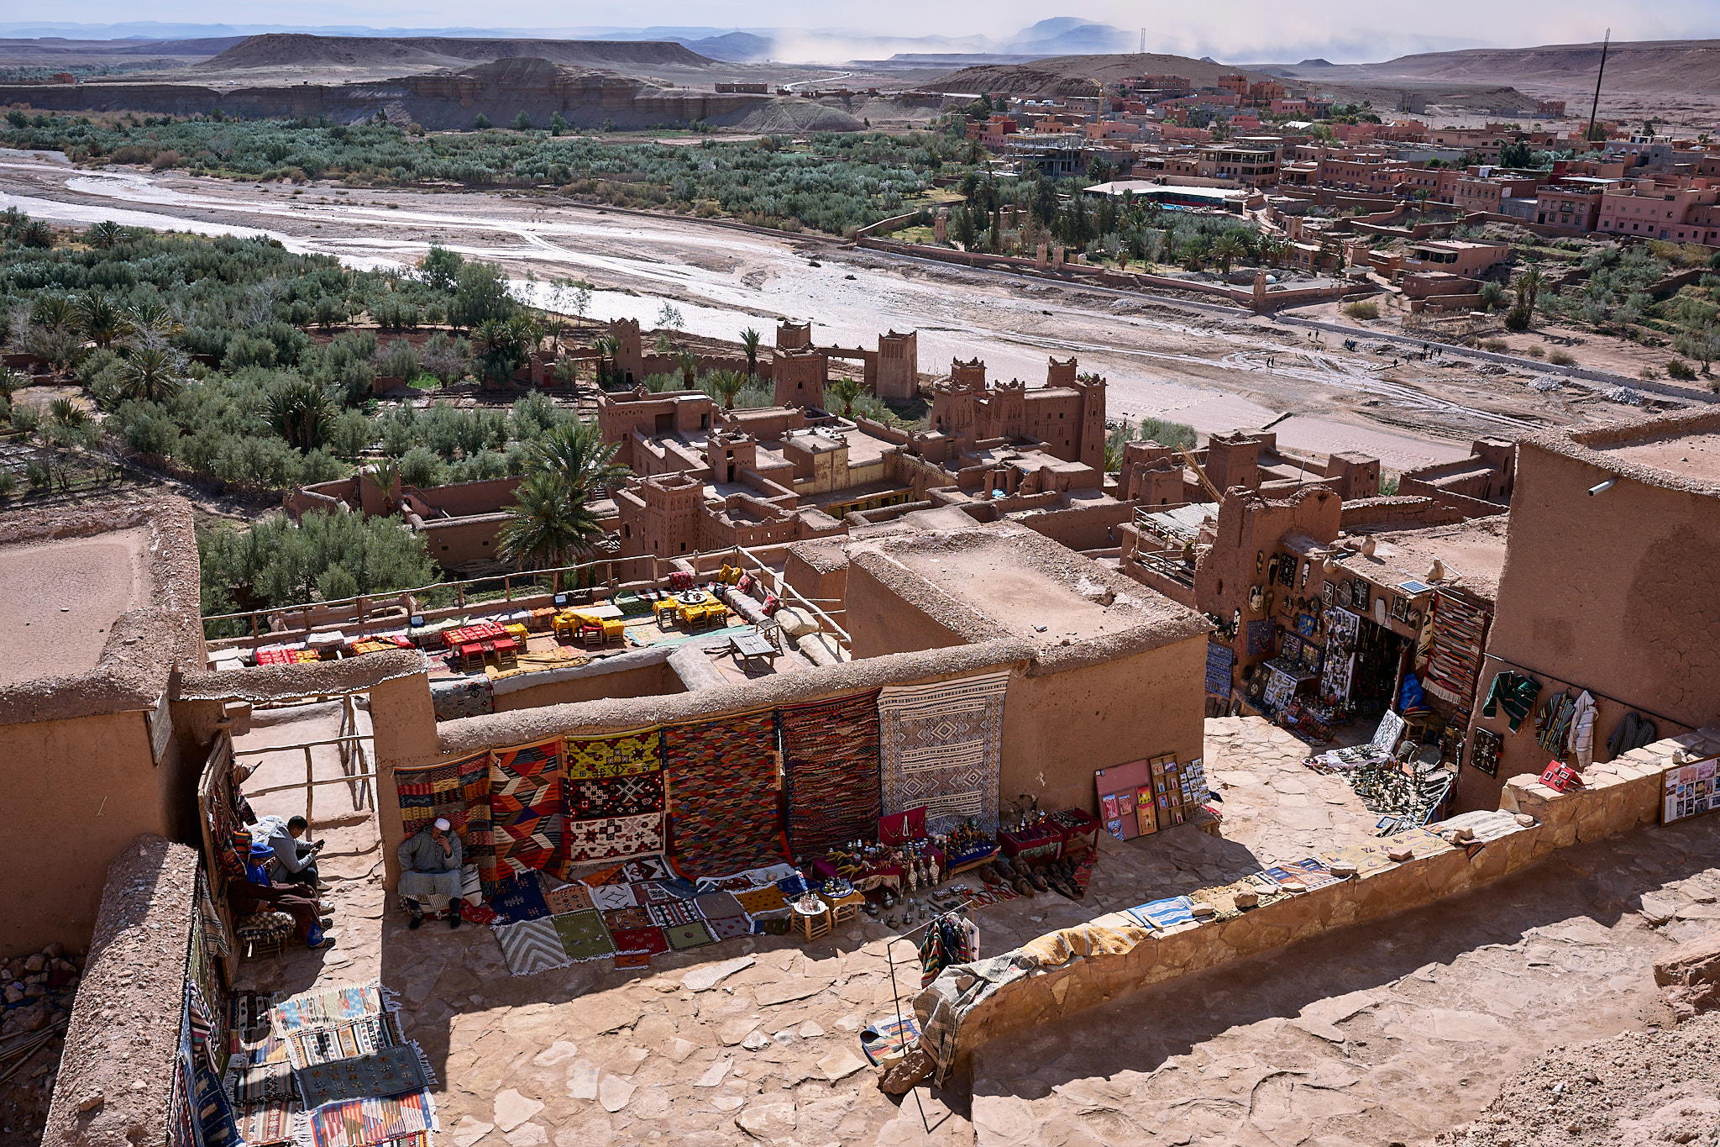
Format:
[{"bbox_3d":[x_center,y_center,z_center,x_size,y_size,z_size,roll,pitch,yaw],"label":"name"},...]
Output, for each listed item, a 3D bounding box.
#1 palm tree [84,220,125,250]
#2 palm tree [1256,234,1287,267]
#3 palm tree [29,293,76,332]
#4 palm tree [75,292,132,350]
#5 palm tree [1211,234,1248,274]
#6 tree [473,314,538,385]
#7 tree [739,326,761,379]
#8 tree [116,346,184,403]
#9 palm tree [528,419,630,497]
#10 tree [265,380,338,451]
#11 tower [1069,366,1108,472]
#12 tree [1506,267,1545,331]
[{"bbox_3d":[-165.679,-73.778,324.536,7.360,7.240,7.360,0,20,0],"label":"palm tree"},{"bbox_3d":[76.543,-59.927,275.726,5.750,6.160,5.750,0,19,0],"label":"palm tree"},{"bbox_3d":[-127.073,-40.110,232.699,7.180,7.610,7.180,0,20,0],"label":"palm tree"},{"bbox_3d":[-115.952,-38.516,226.484,8.430,8.860,8.430,0,20,0],"label":"palm tree"},{"bbox_3d":[72.477,-62.551,290.236,6.580,7.540,6.580,0,20,0],"label":"palm tree"},{"bbox_3d":[-45.455,-28.562,189.799,8.410,9.360,8.410,0,19,0],"label":"tree"},{"bbox_3d":[-14.105,-27.957,190.889,2.760,7.500,2.760,0,19,0],"label":"tree"},{"bbox_3d":[-83.051,-22.864,173.329,7.840,7.480,7.840,0,19,0],"label":"tree"},{"bbox_3d":[-18.955,-4.470,101.114,6.830,12.440,6.830,0,19,0],"label":"palm tree"},{"bbox_3d":[-57.727,-16.098,153.200,7.480,7.960,7.480,0,19,0],"label":"tree"},{"bbox_3d":[24.219,-14.842,154.412,2.870,12.530,2.870,-5,21,-14],"label":"tower"},{"bbox_3d":[100.076,-41.184,222.602,6.040,9.650,6.040,0,19,0],"label":"tree"}]

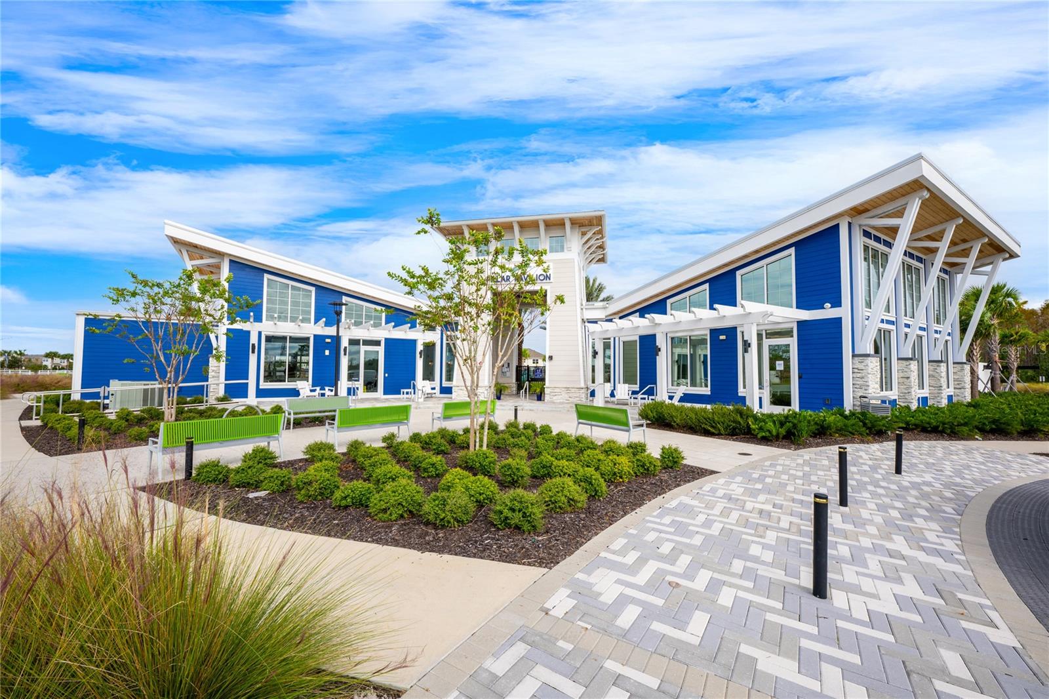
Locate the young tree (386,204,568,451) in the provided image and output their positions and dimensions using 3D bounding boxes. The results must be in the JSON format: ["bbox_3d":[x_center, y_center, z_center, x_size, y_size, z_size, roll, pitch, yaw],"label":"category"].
[{"bbox_3d":[-1.034,-0.431,8.950,3.600,5.200,3.400,1,-3,0],"label":"young tree"}]

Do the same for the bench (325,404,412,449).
[{"bbox_3d":[-3.622,1.777,9.631,0.660,0.870,1.790,-2,-4,44],"label":"bench"}]

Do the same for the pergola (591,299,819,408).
[{"bbox_3d":[5.557,0.552,14.397,3.150,3.340,7.100,2,-3,-33],"label":"pergola"}]

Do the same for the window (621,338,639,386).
[{"bbox_3d":[4.927,0.594,19.080,0.140,2.280,1.080,2,-3,-34],"label":"window"}]

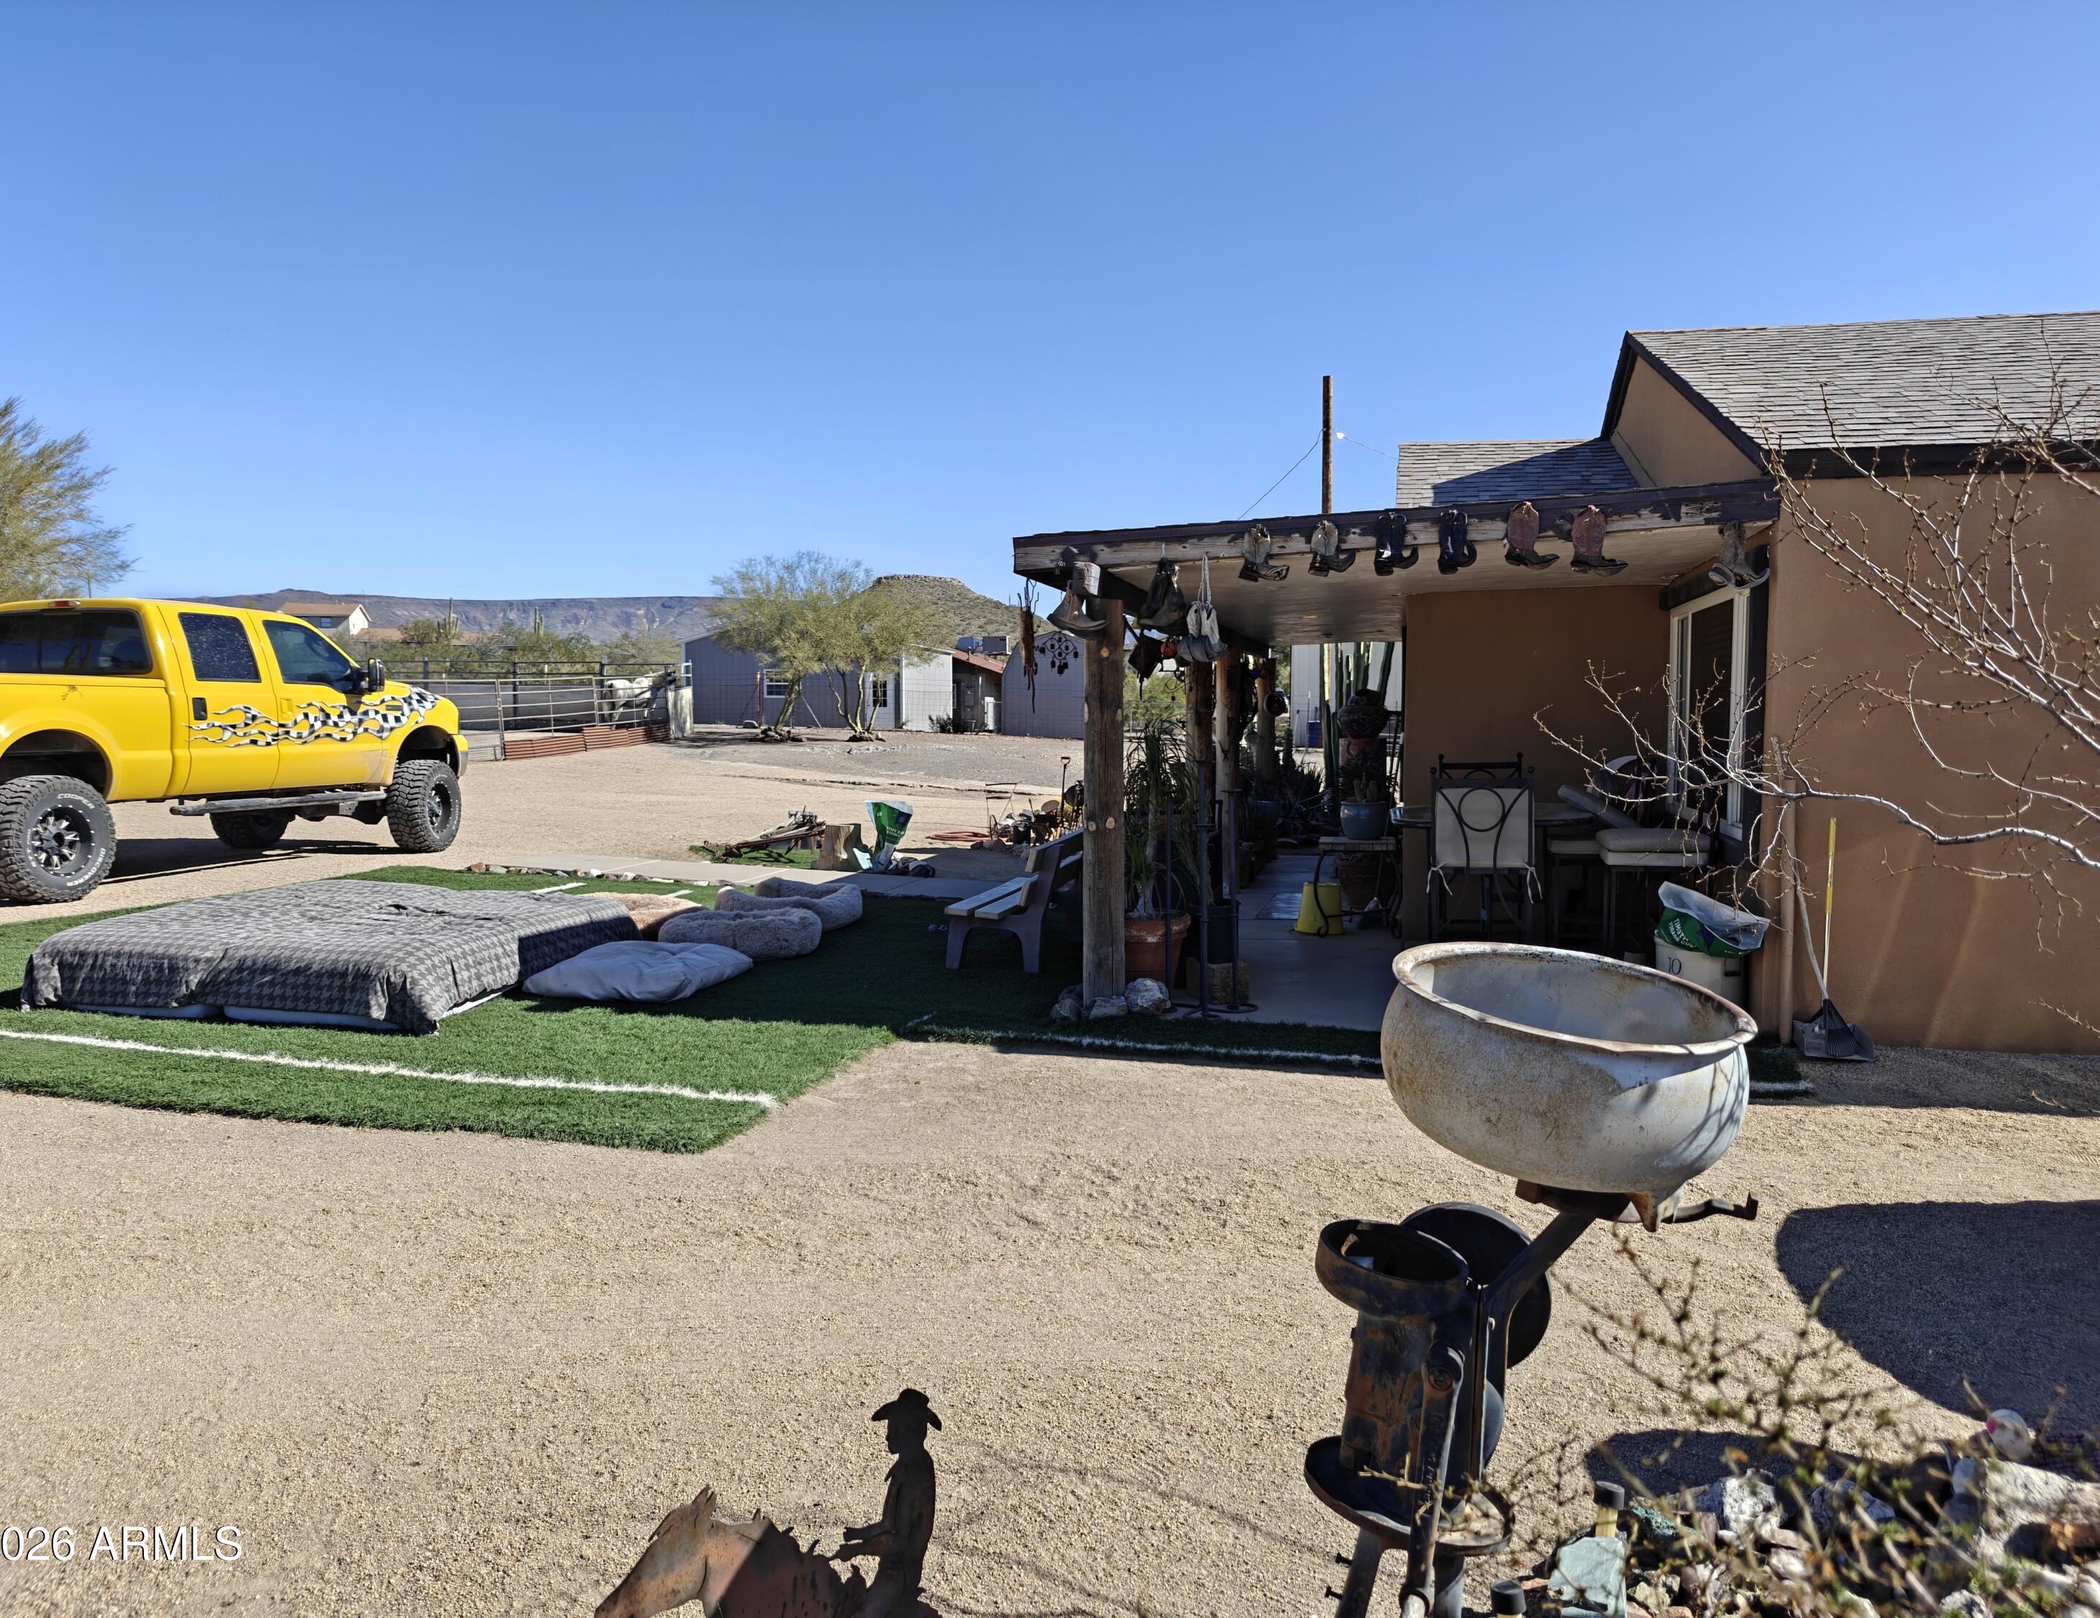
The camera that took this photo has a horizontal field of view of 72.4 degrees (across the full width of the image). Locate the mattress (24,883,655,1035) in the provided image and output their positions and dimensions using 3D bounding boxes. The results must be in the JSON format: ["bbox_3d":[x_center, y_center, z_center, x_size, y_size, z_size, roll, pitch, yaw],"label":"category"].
[{"bbox_3d":[-3.600,0.738,7.600,2.000,0.290,2.250,1,4,8],"label":"mattress"}]

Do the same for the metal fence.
[{"bbox_3d":[-10.950,-2.098,31.580,0.400,1.950,10.500,1,4,15],"label":"metal fence"}]

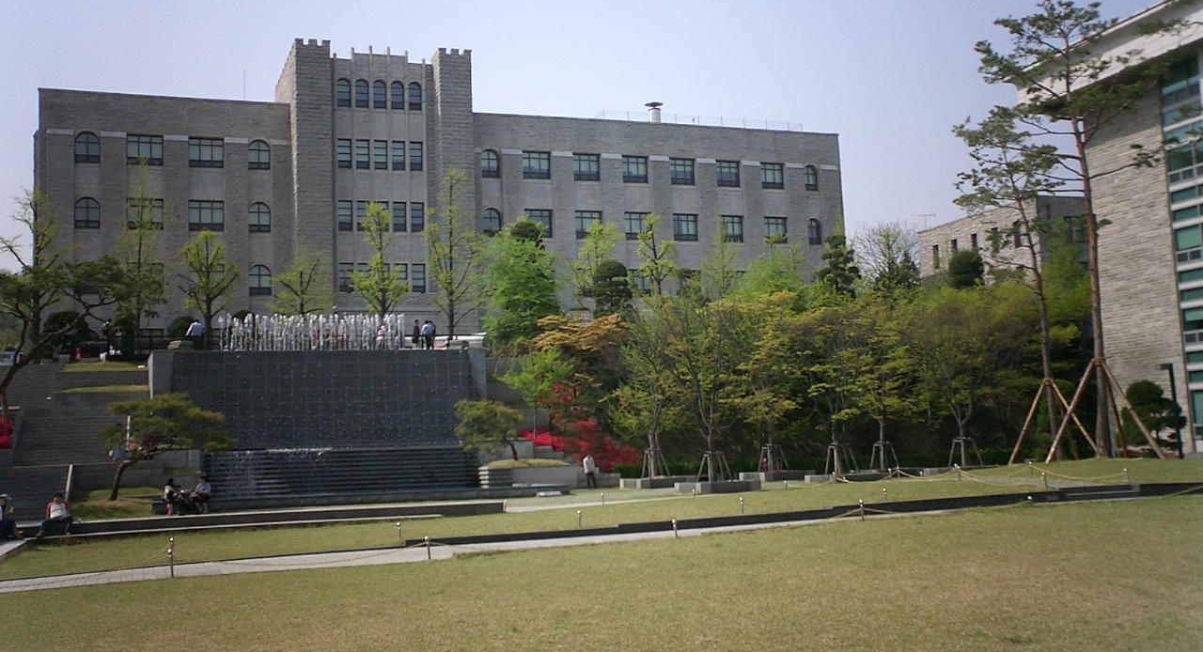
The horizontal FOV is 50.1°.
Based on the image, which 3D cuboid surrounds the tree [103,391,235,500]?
[{"bbox_3d":[-15.719,4.333,46.500,4.450,3.750,3.900,0,-7,-19],"label":"tree"}]

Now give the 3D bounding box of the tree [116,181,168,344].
[{"bbox_3d":[-25.619,-3.027,71.555,2.850,10.110,2.850,0,-7,-19],"label":"tree"}]

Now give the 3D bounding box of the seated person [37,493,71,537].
[{"bbox_3d":[-15.980,5.537,37.600,0.900,1.270,0.900,0,-7,-19],"label":"seated person"}]

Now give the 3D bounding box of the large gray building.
[{"bbox_3d":[-10.060,-6.431,92.726,55.600,20.600,20.000,0,-7,-19],"label":"large gray building"}]

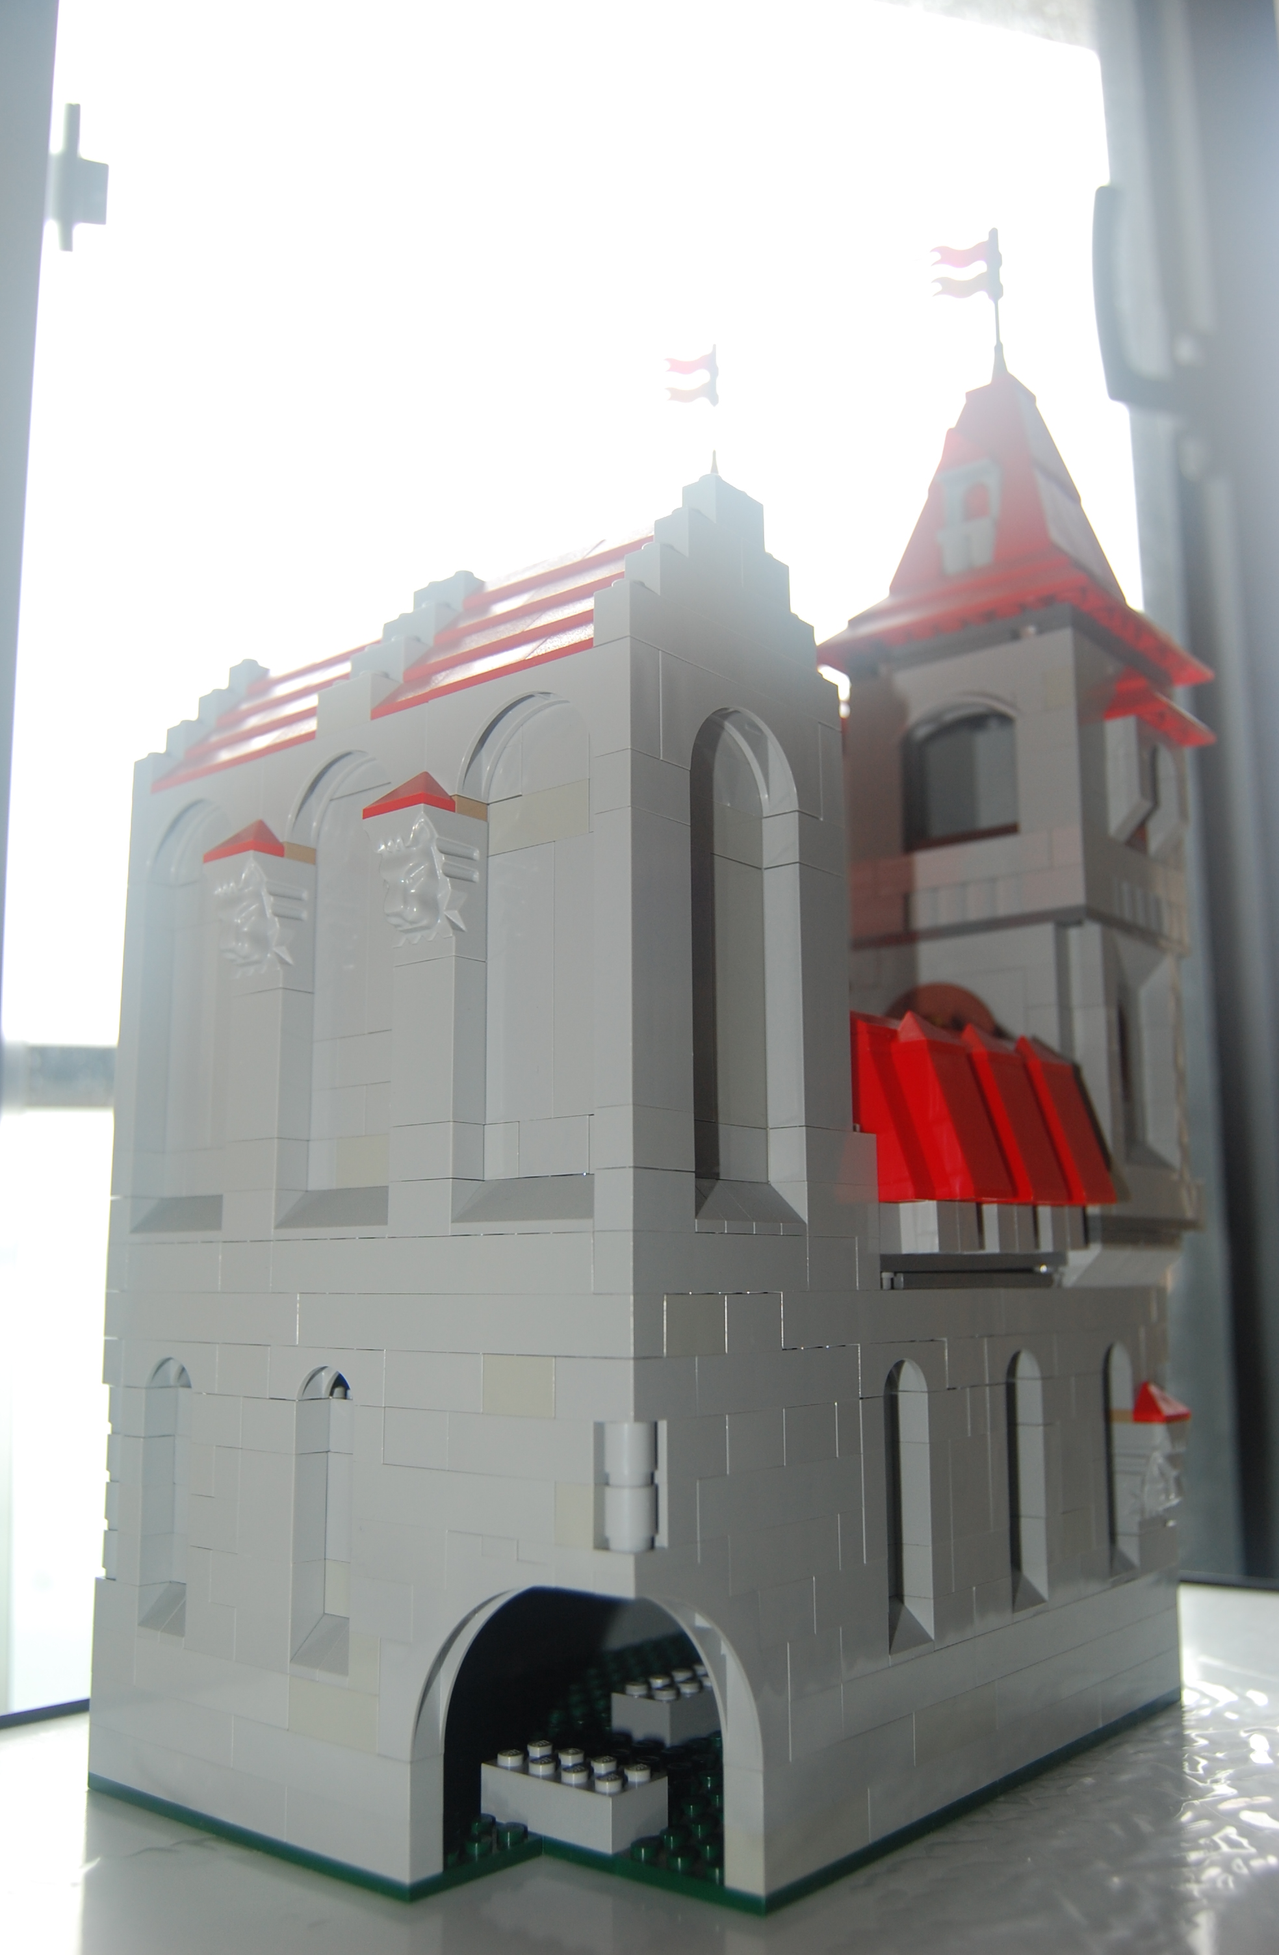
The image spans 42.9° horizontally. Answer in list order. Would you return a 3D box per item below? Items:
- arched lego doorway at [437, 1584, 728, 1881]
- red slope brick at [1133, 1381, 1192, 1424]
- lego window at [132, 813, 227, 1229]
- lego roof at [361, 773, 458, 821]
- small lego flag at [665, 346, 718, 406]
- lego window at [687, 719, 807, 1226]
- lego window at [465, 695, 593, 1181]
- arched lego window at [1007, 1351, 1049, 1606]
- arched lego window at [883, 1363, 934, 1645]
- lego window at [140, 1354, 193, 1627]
[{"bbox_3d":[-0.009,0.121,0.263,0.051,0.050,0.021,-1,-11,6],"label":"arched lego doorway"},{"bbox_3d":[0.124,0.101,0.387,0.008,0.010,0.016,-9,-13,39],"label":"red slope brick"},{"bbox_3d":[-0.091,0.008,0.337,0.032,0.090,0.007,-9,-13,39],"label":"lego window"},{"bbox_3d":[-0.041,-0.033,0.291,0.016,0.010,0.008,-9,-13,39],"label":"lego roof"},{"bbox_3d":[0.015,-0.176,0.475,0.016,0.018,0.003,-2,-11,8],"label":"small lego flag"},{"bbox_3d":[0.016,-0.002,0.283,0.008,0.090,0.032,-9,-14,39],"label":"lego window"},{"bbox_3d":[-0.017,-0.007,0.275,0.032,0.084,0.008,-9,-14,39],"label":"lego window"},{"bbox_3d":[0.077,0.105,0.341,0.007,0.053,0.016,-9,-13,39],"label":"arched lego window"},{"bbox_3d":[0.047,0.096,0.302,0.008,0.051,0.016,-9,-14,39],"label":"arched lego window"},{"bbox_3d":[-0.090,0.101,0.320,0.016,0.053,0.007,-9,-13,39],"label":"lego window"}]

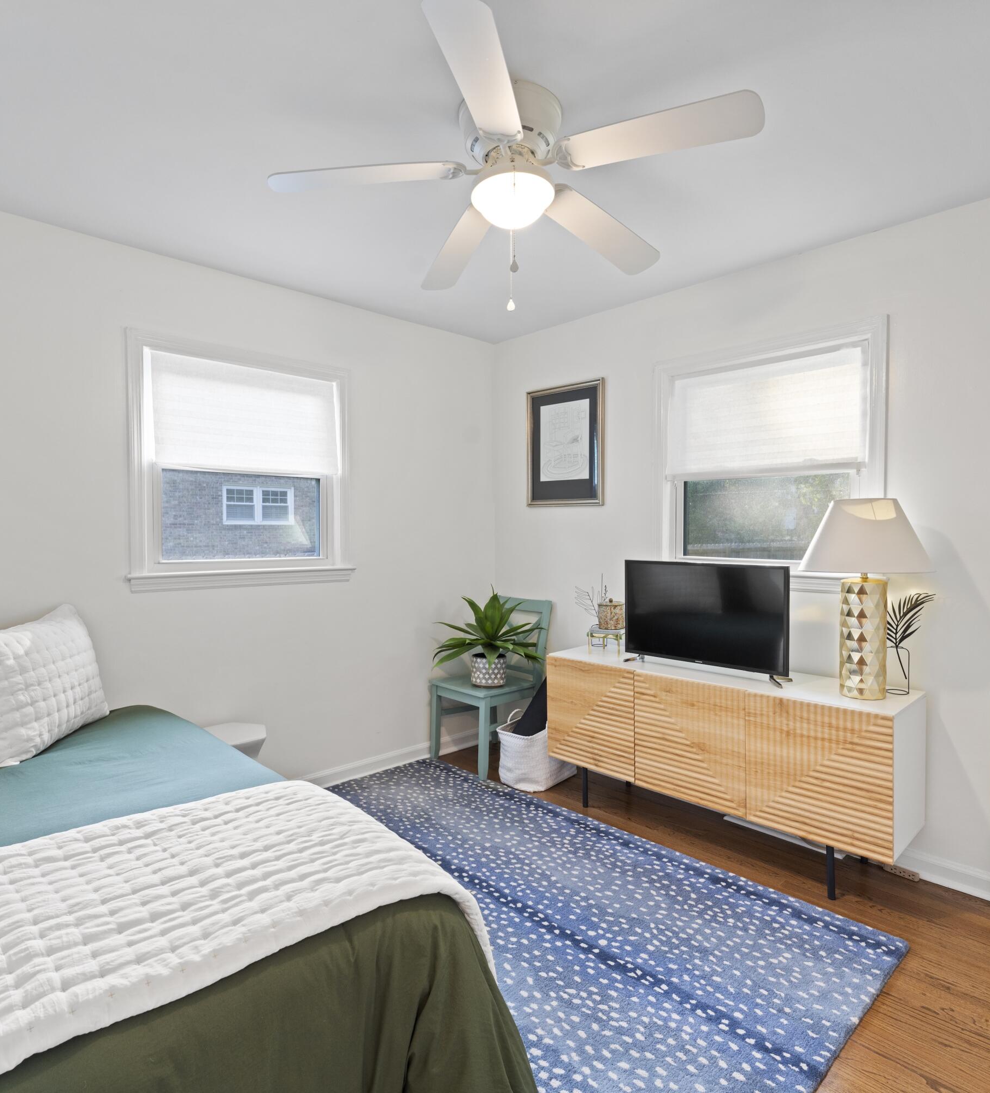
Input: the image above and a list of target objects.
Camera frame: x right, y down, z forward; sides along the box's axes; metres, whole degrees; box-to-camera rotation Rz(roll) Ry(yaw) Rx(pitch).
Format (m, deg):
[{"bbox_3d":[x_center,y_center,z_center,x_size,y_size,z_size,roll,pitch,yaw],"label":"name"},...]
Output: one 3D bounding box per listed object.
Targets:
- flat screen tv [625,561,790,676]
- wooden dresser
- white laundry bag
[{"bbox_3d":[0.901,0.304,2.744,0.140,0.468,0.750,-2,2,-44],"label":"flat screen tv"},{"bbox_3d":[0.923,0.886,2.741,0.405,0.695,1.470,-2,2,-44],"label":"wooden dresser"},{"bbox_3d":[0.224,1.064,3.359,0.370,0.315,0.275,-2,2,-44],"label":"white laundry bag"}]

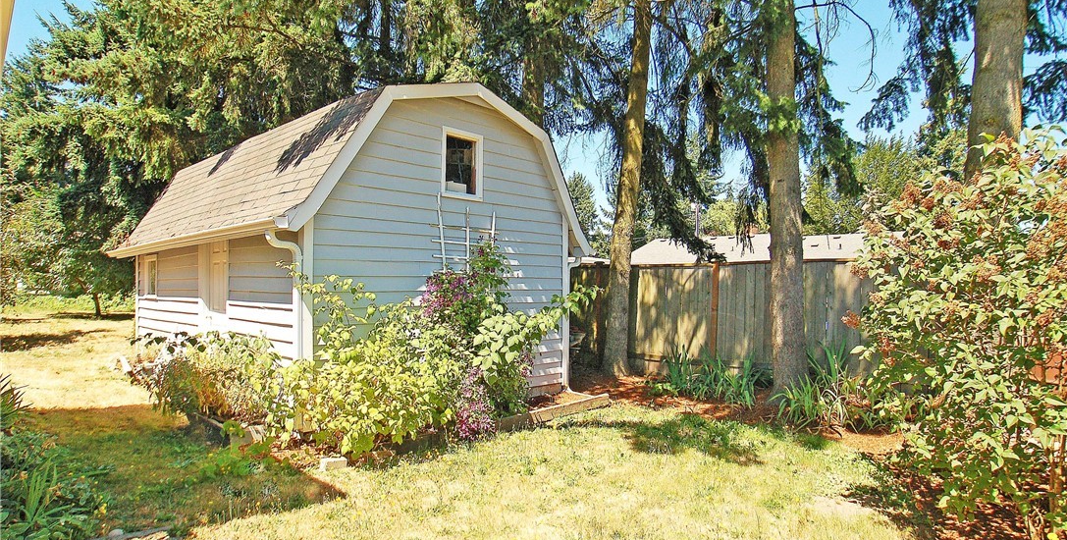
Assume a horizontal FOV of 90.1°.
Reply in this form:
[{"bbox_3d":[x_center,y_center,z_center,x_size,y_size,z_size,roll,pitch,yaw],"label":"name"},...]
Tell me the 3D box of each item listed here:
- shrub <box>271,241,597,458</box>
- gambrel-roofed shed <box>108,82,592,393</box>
[{"bbox_3d":[-0.743,0.790,6.086,1.100,2.000,3.950,-2,-2,44],"label":"shrub"},{"bbox_3d":[-3.863,-0.154,9.711,8.840,4.170,4.860,-2,-2,44],"label":"gambrel-roofed shed"}]

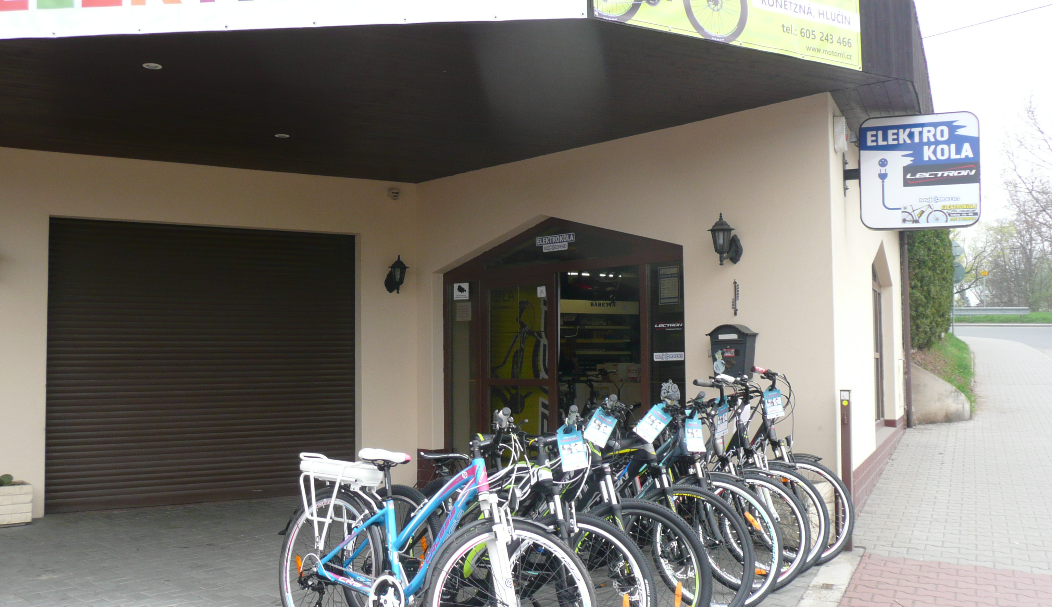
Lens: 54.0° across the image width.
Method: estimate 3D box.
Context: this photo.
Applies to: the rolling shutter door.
[{"bbox_3d":[-2.934,0.560,9.672,2.821,2.570,0.070,1,-4,-30],"label":"rolling shutter door"}]

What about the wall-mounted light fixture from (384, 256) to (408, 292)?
[{"bbox_3d":[-1.286,-0.286,10.331,0.195,0.382,0.265,1,-4,-30],"label":"wall-mounted light fixture"}]

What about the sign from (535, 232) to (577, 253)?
[{"bbox_3d":[0.267,-0.546,9.388,0.020,0.139,0.487,3,-5,-44],"label":"sign"}]

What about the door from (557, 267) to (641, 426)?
[{"bbox_3d":[0.636,0.731,8.963,0.070,2.070,1.002,3,-5,-44],"label":"door"}]

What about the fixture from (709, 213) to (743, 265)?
[{"bbox_3d":[1.475,-0.472,7.675,0.265,0.386,0.195,3,-5,-44],"label":"fixture"}]

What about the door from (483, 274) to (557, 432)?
[{"bbox_3d":[-0.075,0.784,9.709,0.070,2.070,1.040,3,-5,-44],"label":"door"}]

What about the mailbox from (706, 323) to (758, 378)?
[{"bbox_3d":[1.527,0.356,7.661,0.150,0.402,0.370,3,-5,-44],"label":"mailbox"}]

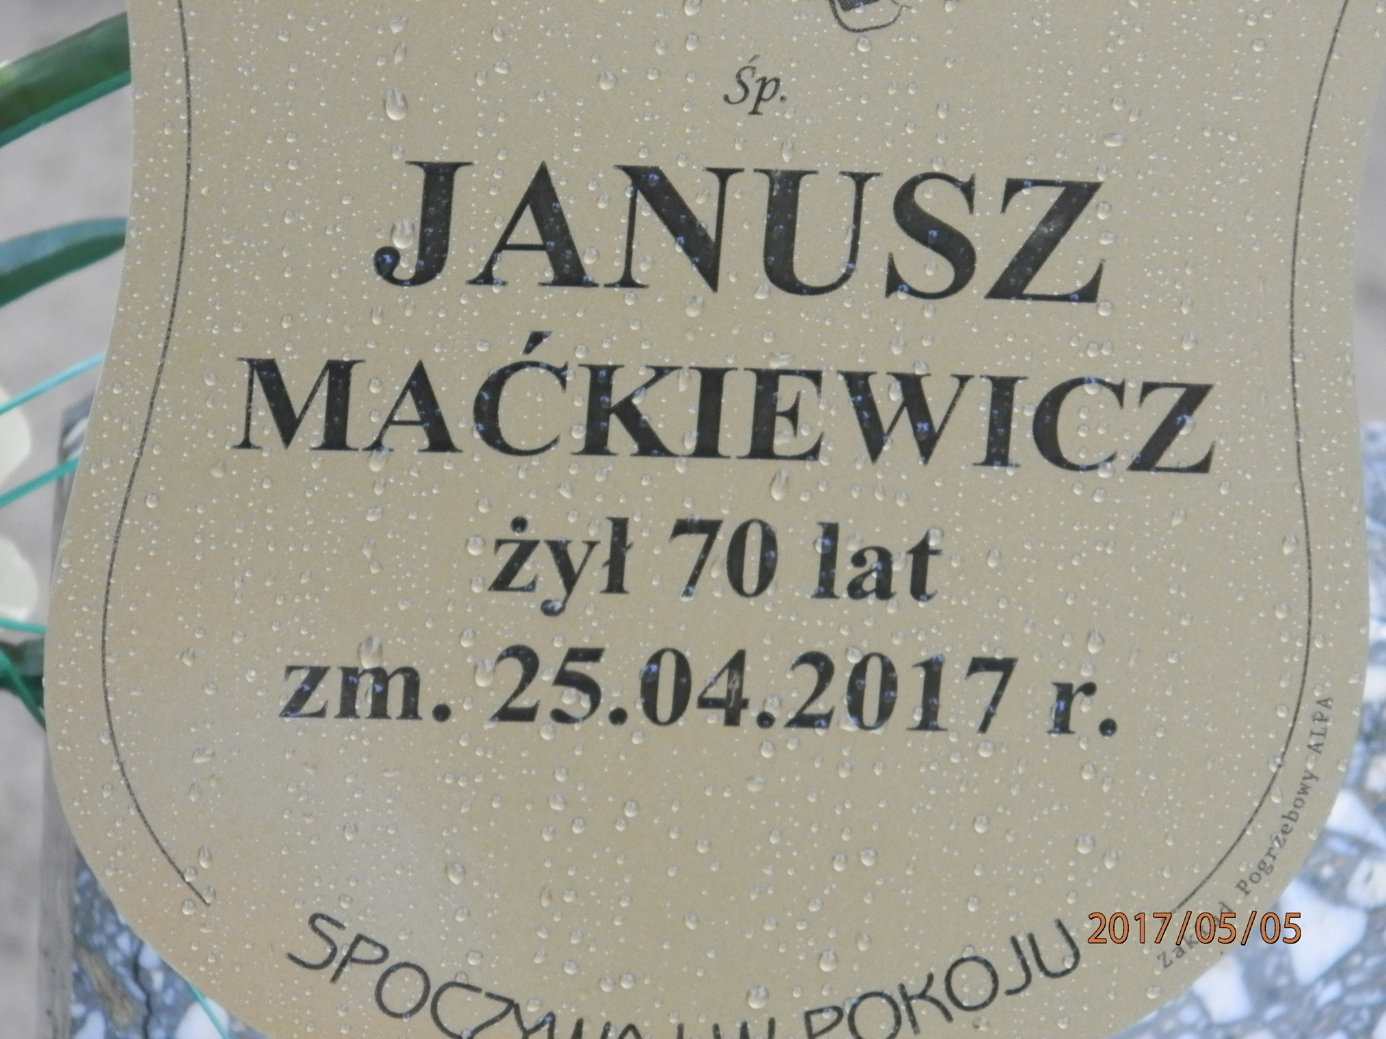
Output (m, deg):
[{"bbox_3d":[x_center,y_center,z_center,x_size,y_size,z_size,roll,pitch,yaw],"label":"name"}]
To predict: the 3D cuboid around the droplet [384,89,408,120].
[{"bbox_3d":[-0.044,-0.062,2.000,0.004,0.005,0.002,1,18,-10],"label":"droplet"}]

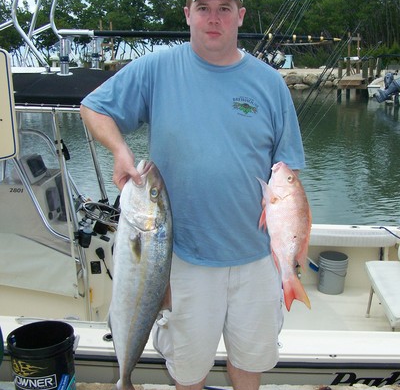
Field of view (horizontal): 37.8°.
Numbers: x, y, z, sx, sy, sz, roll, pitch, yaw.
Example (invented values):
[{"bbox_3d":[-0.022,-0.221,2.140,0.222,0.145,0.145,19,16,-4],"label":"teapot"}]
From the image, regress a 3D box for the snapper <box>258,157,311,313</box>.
[{"bbox_3d":[0.268,0.130,1.824,0.153,0.473,0.094,-9,13,2],"label":"snapper"}]

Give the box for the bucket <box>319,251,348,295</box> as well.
[{"bbox_3d":[1.370,0.810,6.030,0.302,0.370,0.302,0,13,0],"label":"bucket"}]

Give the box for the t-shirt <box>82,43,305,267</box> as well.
[{"bbox_3d":[-0.020,-0.143,2.022,0.758,0.739,0.335,-1,14,-3],"label":"t-shirt"}]

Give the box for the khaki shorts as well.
[{"bbox_3d":[0.054,0.409,2.165,0.492,0.591,0.335,-1,14,-4],"label":"khaki shorts"}]

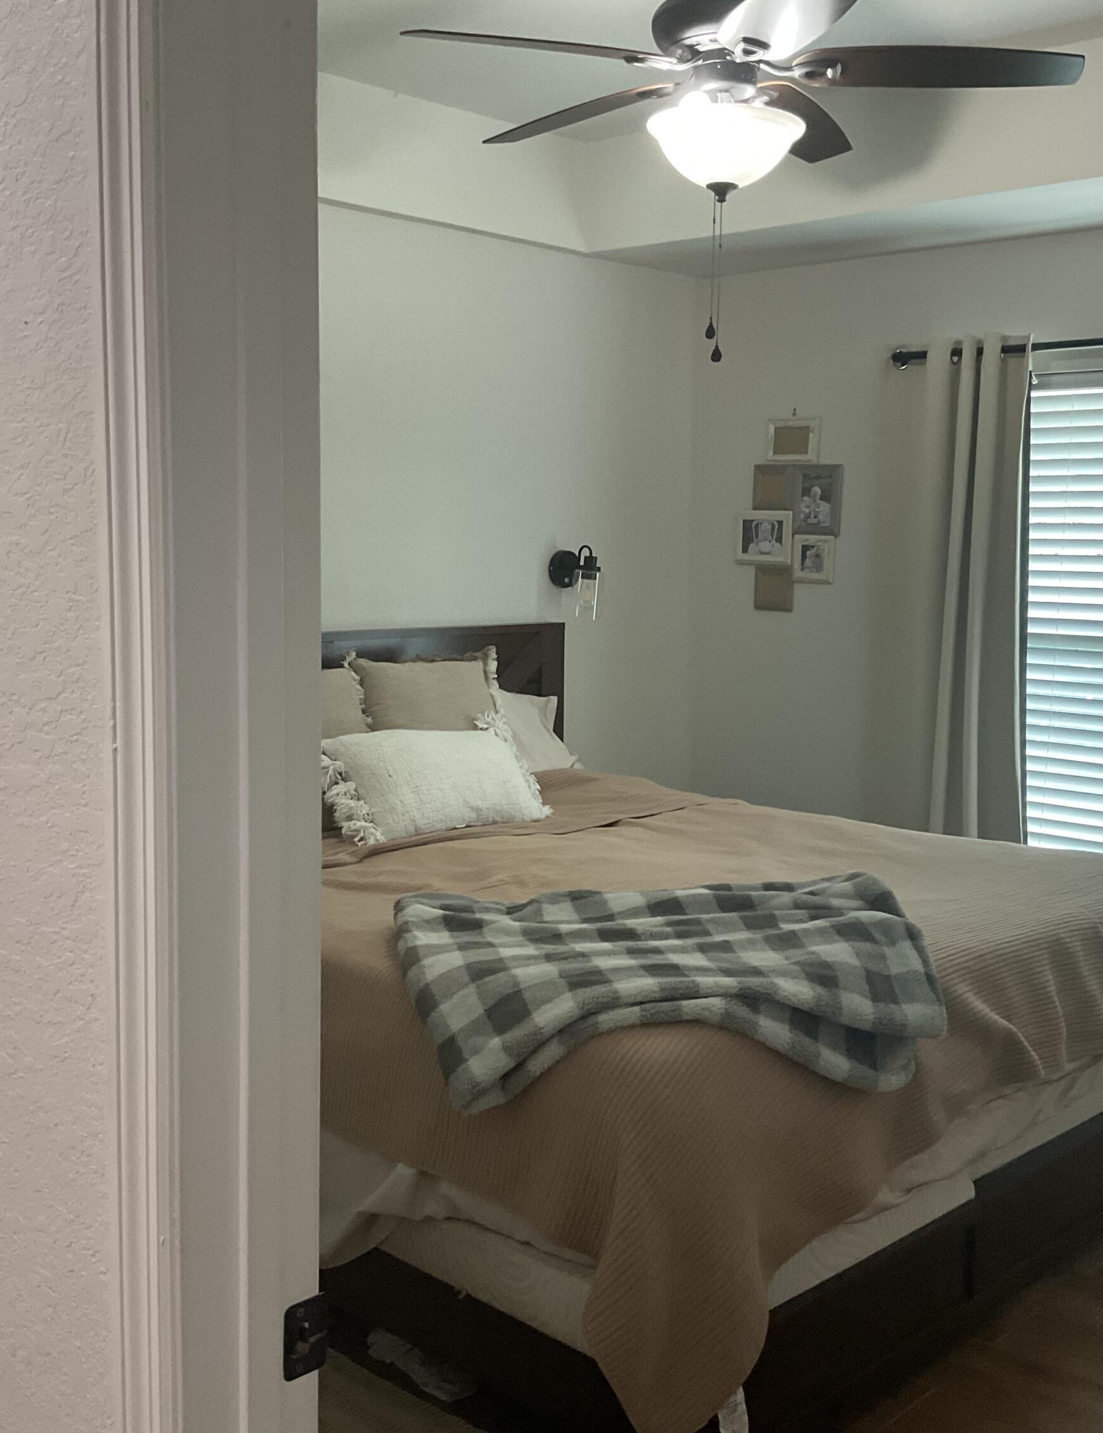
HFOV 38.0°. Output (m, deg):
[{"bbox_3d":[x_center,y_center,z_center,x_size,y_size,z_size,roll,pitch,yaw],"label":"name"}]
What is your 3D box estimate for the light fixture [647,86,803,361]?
[{"bbox_3d":[0.337,-0.942,3.127,0.310,0.500,0.310,1,7,0],"label":"light fixture"}]

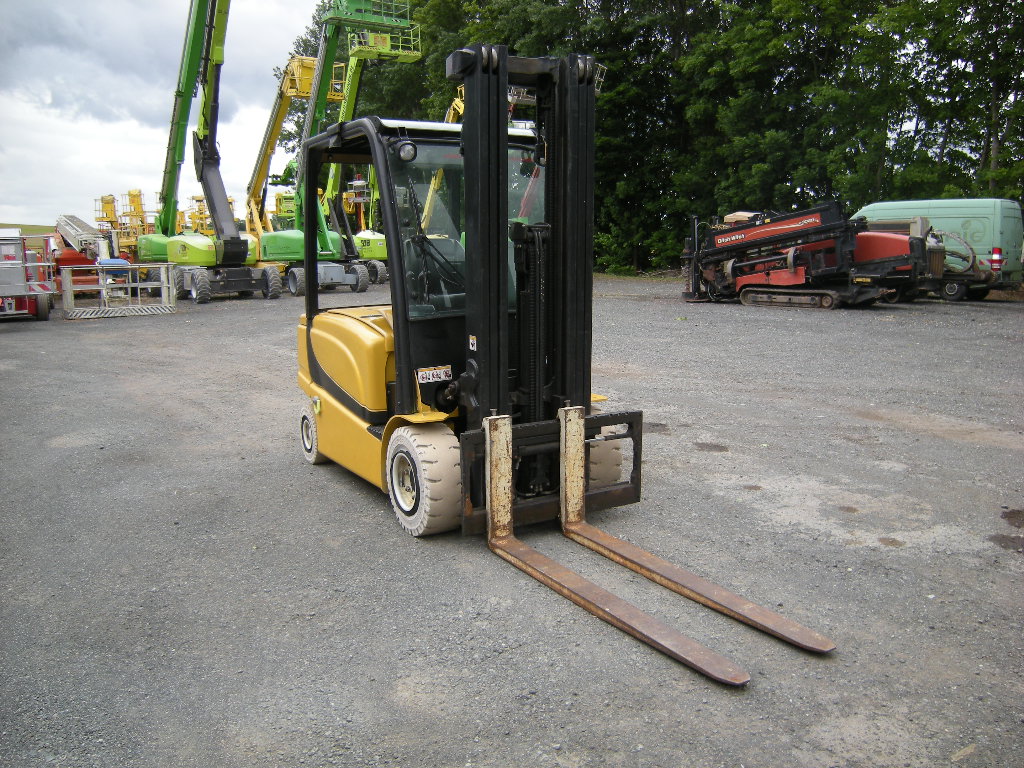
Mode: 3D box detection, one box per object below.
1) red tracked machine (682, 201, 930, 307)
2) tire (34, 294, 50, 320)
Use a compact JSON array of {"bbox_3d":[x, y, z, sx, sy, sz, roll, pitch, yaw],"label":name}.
[{"bbox_3d":[6.837,-2.995,19.322,5.040,2.300,1.800,6,12,32],"label":"red tracked machine"},{"bbox_3d":[-9.020,-1.512,15.907,0.210,0.580,0.580,-6,12,-29],"label":"tire"}]

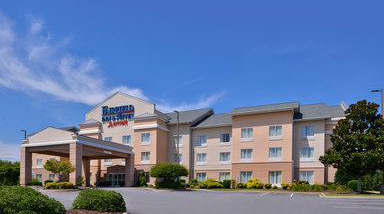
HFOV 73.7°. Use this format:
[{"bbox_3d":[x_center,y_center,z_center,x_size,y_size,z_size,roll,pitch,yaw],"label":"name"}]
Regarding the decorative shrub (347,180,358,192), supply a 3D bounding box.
[{"bbox_3d":[17.881,8.717,28.300,1.350,1.250,1.300,-3,-9,19],"label":"decorative shrub"}]

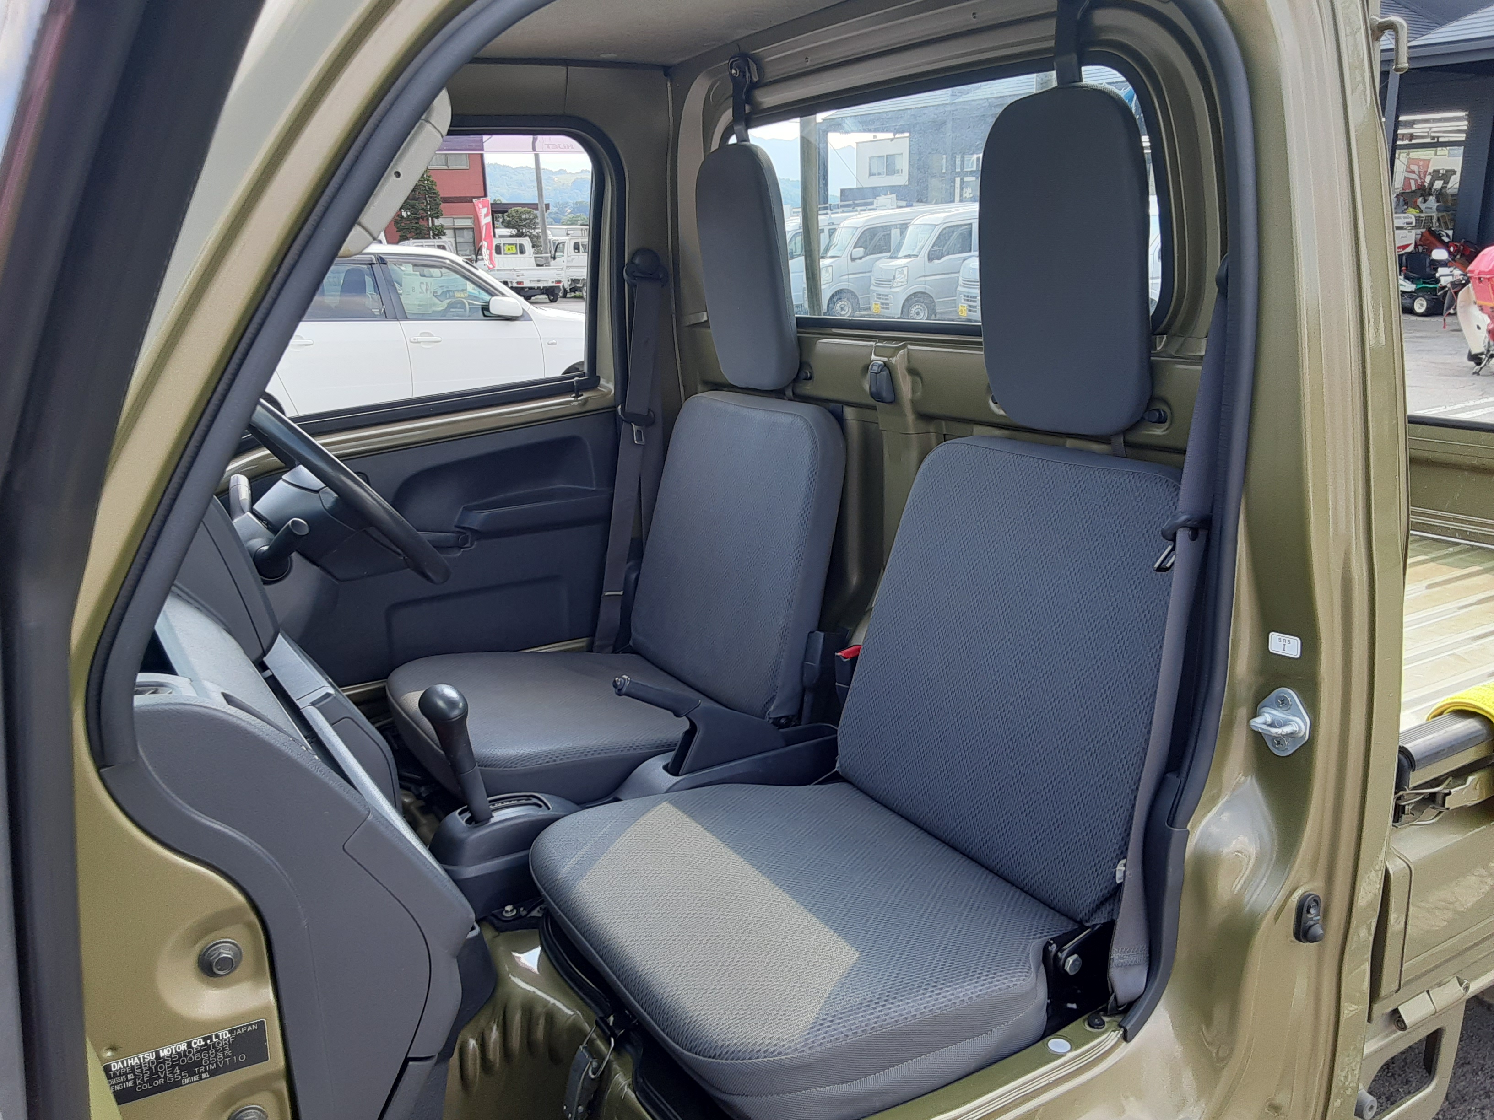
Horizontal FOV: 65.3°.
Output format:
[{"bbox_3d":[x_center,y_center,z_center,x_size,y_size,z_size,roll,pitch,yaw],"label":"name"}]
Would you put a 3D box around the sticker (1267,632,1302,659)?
[{"bbox_3d":[0.441,0.070,0.956,0.001,0.018,0.030,-14,19,-39],"label":"sticker"}]

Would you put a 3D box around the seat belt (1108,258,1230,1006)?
[{"bbox_3d":[0.381,0.074,1.042,0.085,0.670,0.065,2,7,-32],"label":"seat belt"}]

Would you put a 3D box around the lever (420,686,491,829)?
[{"bbox_3d":[-0.318,0.219,1.308,0.055,0.180,0.052,-21,22,-27],"label":"lever"}]

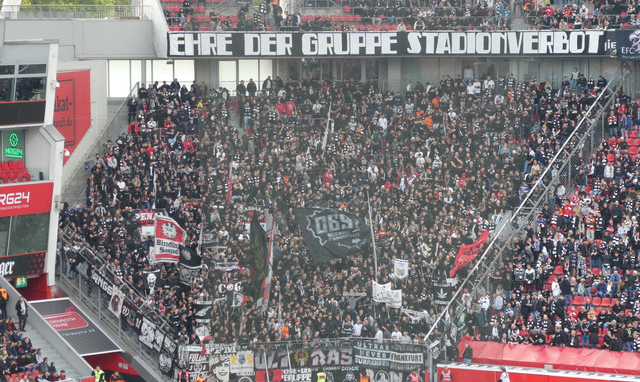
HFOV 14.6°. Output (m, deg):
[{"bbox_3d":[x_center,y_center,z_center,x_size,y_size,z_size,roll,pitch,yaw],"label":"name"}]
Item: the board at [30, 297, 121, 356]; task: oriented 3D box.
[{"bbox_3d":[-11.848,6.580,120.984,2.450,0.120,4.790,-4,33,-43],"label":"board"}]

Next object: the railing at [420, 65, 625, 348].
[{"bbox_3d":[11.613,0.390,135.125,1.000,14.000,27.500,2,5,28],"label":"railing"}]

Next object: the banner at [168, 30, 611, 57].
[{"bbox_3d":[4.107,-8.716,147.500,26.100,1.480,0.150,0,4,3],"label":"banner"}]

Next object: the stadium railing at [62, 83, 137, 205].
[{"bbox_3d":[-12.650,-2.668,143.200,0.120,6.600,10.400,1,4,20],"label":"stadium railing"}]

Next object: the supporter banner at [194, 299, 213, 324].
[{"bbox_3d":[-5.792,5.991,124.100,0.920,1.150,0.100,-1,4,-15],"label":"supporter banner"}]

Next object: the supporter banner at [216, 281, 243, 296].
[{"bbox_3d":[-4.634,4.992,127.800,1.330,0.650,0.080,-1,4,-17],"label":"supporter banner"}]

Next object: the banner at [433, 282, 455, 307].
[{"bbox_3d":[6.226,5.168,125.840,1.100,1.150,0.100,1,4,12],"label":"banner"}]

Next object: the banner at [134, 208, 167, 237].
[{"bbox_3d":[-9.162,1.703,134.910,1.750,1.450,0.120,-1,4,-20],"label":"banner"}]

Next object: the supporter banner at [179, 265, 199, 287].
[{"bbox_3d":[-6.720,4.318,127.560,1.000,1.000,0.200,-1,4,-12],"label":"supporter banner"}]

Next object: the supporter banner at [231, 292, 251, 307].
[{"bbox_3d":[-4.039,5.512,126.800,1.050,0.800,0.080,-1,4,-12],"label":"supporter banner"}]

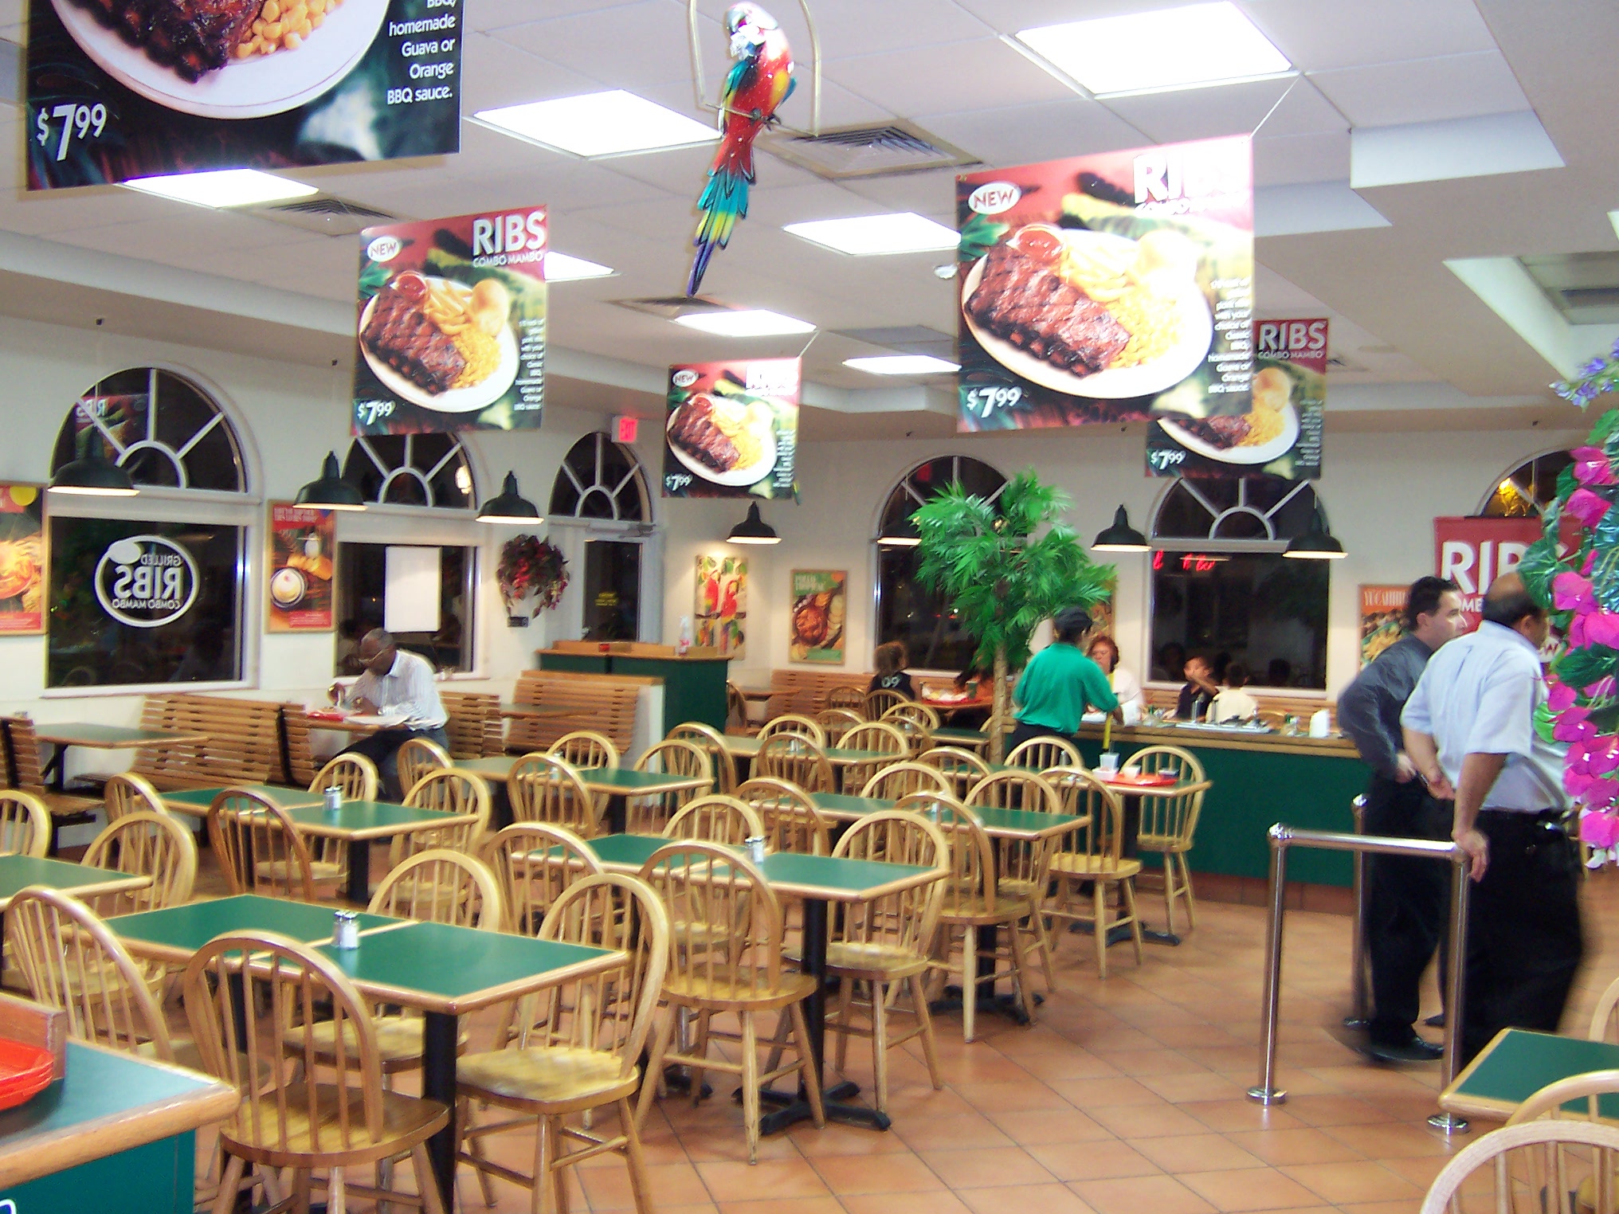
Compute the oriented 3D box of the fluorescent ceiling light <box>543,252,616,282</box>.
[{"bbox_3d":[-1.288,-1.607,7.898,0.600,0.060,0.600,2,1,31],"label":"fluorescent ceiling light"}]

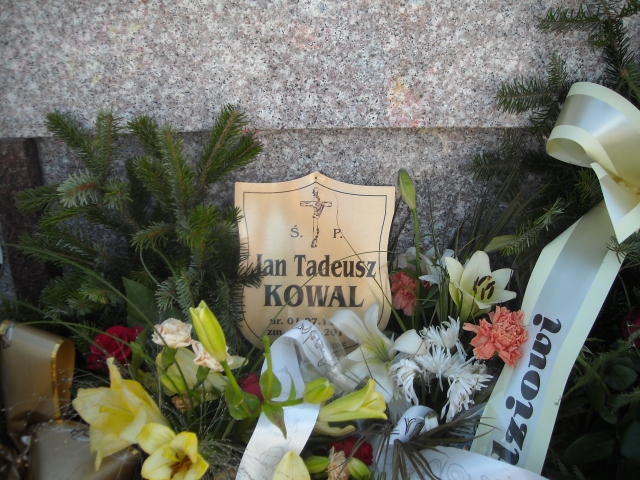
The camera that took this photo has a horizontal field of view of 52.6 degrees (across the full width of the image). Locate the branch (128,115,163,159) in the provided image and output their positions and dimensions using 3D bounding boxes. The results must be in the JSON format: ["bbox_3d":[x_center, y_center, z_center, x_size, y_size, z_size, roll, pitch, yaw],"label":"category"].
[{"bbox_3d":[-0.259,-0.155,0.970,0.036,0.058,0.040,-25,20,-10],"label":"branch"}]

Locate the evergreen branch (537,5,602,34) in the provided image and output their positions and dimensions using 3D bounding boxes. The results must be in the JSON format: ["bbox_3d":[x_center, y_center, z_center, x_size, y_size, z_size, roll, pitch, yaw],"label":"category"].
[{"bbox_3d":[0.359,-0.317,0.930,0.093,0.042,0.035,2,20,-6],"label":"evergreen branch"}]

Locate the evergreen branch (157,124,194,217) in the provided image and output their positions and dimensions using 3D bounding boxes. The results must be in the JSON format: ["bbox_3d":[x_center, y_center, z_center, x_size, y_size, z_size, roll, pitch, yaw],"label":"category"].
[{"bbox_3d":[-0.206,-0.098,0.930,0.039,0.124,0.045,-11,14,-11],"label":"evergreen branch"}]

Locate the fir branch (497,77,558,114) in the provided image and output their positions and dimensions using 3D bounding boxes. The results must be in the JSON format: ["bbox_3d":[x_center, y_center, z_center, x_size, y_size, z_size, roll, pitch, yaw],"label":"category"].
[{"bbox_3d":[0.314,-0.217,0.970,0.099,0.045,0.035,-5,12,-6],"label":"fir branch"}]

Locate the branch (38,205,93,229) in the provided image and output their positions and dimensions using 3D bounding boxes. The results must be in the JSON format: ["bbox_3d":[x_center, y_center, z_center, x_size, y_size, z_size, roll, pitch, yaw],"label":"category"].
[{"bbox_3d":[-0.368,-0.034,0.940,0.075,0.023,0.040,-18,8,-24],"label":"branch"}]

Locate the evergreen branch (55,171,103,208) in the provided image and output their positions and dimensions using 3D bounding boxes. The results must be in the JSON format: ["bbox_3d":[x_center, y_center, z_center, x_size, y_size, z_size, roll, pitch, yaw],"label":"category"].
[{"bbox_3d":[-0.338,-0.070,0.910,0.060,0.046,0.045,-12,8,-30],"label":"evergreen branch"}]

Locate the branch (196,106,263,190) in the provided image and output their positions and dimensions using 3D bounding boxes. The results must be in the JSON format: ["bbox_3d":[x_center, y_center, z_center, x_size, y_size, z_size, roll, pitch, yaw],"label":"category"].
[{"bbox_3d":[-0.134,-0.134,0.960,0.078,0.133,0.050,23,9,-10],"label":"branch"}]

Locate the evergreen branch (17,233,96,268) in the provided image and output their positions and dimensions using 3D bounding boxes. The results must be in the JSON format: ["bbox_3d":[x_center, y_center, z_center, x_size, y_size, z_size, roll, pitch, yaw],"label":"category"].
[{"bbox_3d":[-0.385,0.018,0.950,0.113,0.031,0.045,17,-7,-15],"label":"evergreen branch"}]

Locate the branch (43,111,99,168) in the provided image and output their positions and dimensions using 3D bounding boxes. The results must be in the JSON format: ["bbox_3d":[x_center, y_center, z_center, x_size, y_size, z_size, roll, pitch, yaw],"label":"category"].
[{"bbox_3d":[-0.369,-0.148,0.960,0.042,0.102,0.040,-43,9,-10],"label":"branch"}]

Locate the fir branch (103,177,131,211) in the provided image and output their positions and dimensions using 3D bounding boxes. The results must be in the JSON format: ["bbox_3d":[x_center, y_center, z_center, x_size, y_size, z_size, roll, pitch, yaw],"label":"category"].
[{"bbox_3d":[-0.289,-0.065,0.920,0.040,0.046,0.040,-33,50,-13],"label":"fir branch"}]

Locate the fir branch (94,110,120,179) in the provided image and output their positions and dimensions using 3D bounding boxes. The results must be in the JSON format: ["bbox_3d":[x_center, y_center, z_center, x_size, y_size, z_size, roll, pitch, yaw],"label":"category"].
[{"bbox_3d":[-0.315,-0.142,0.960,0.040,0.102,0.038,2,9,-18],"label":"fir branch"}]

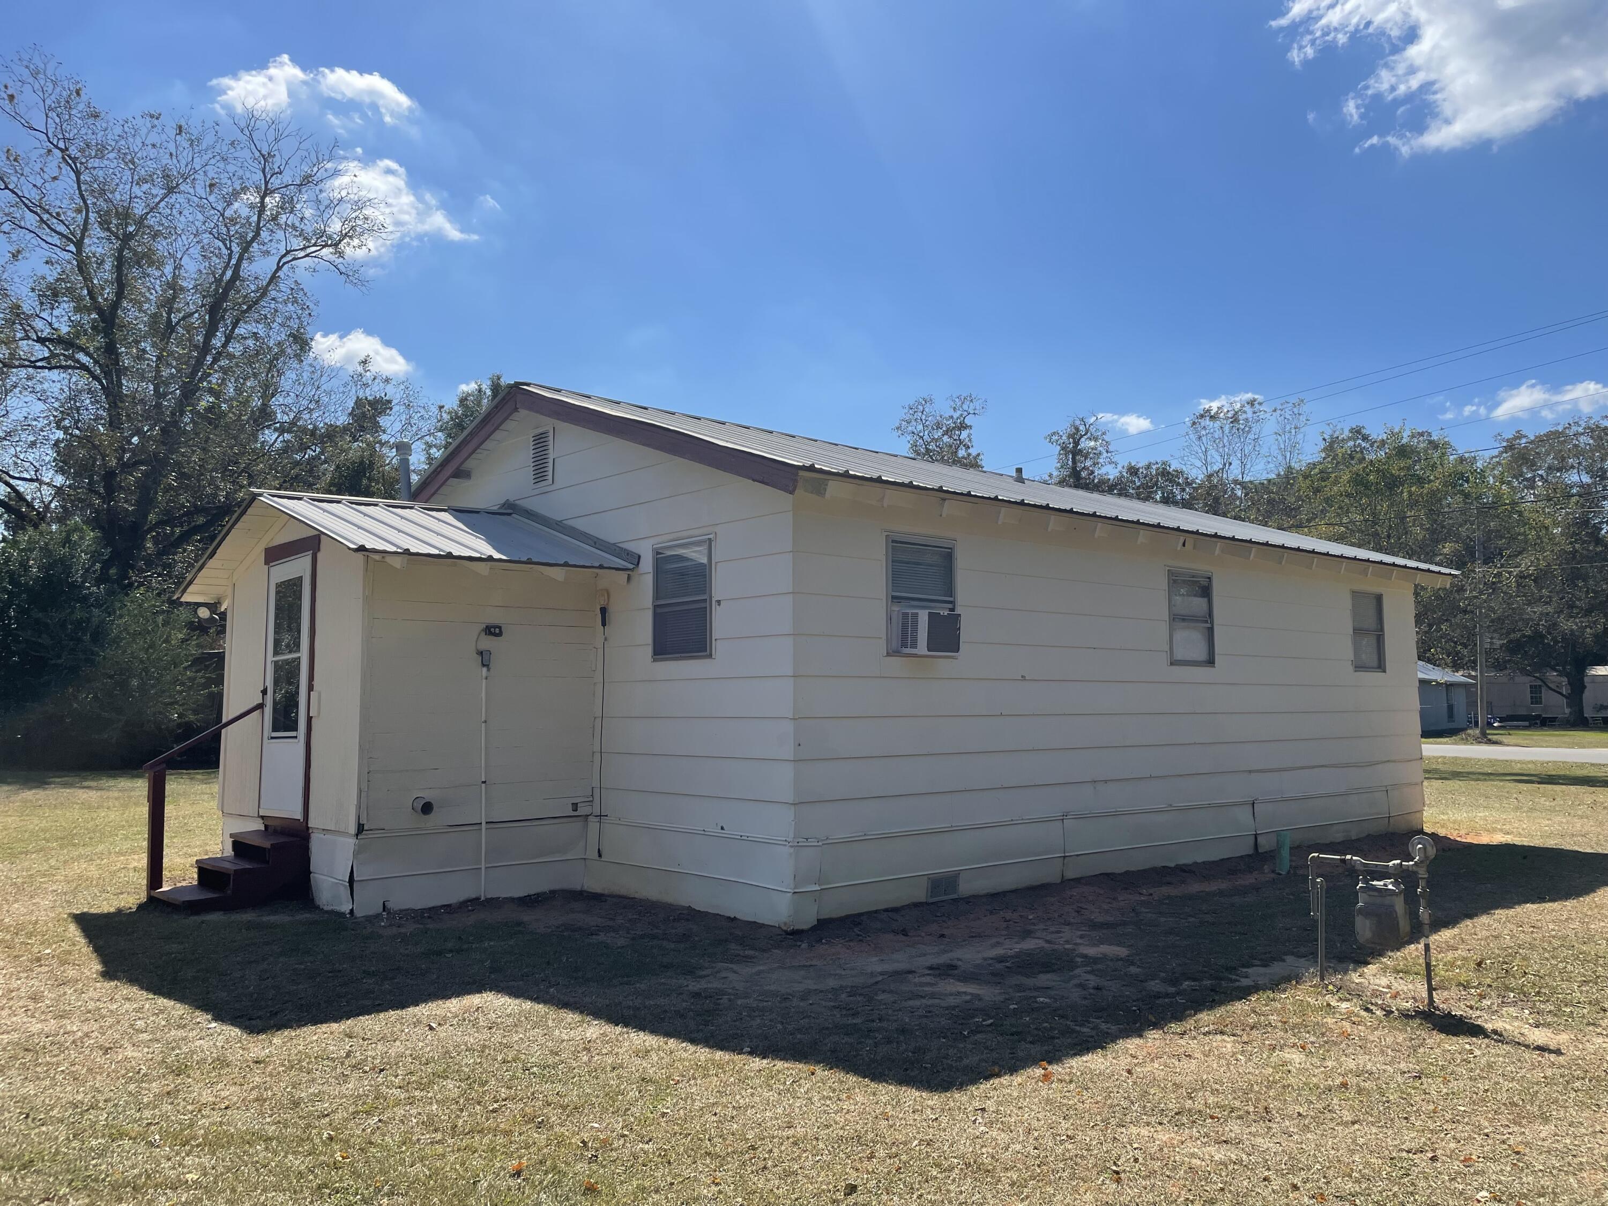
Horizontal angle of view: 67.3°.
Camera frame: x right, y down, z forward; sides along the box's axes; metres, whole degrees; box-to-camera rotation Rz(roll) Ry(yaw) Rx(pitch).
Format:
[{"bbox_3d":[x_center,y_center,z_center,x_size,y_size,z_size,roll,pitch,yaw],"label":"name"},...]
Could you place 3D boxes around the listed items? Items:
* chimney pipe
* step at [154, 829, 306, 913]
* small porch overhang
[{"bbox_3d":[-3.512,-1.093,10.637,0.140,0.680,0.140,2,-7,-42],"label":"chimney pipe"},{"bbox_3d":[-4.299,1.988,9.014,0.860,0.460,0.820,4,-7,-42],"label":"step"},{"bbox_3d":[-3.446,-0.519,10.085,2.230,0.840,3.840,4,-7,-42],"label":"small porch overhang"}]

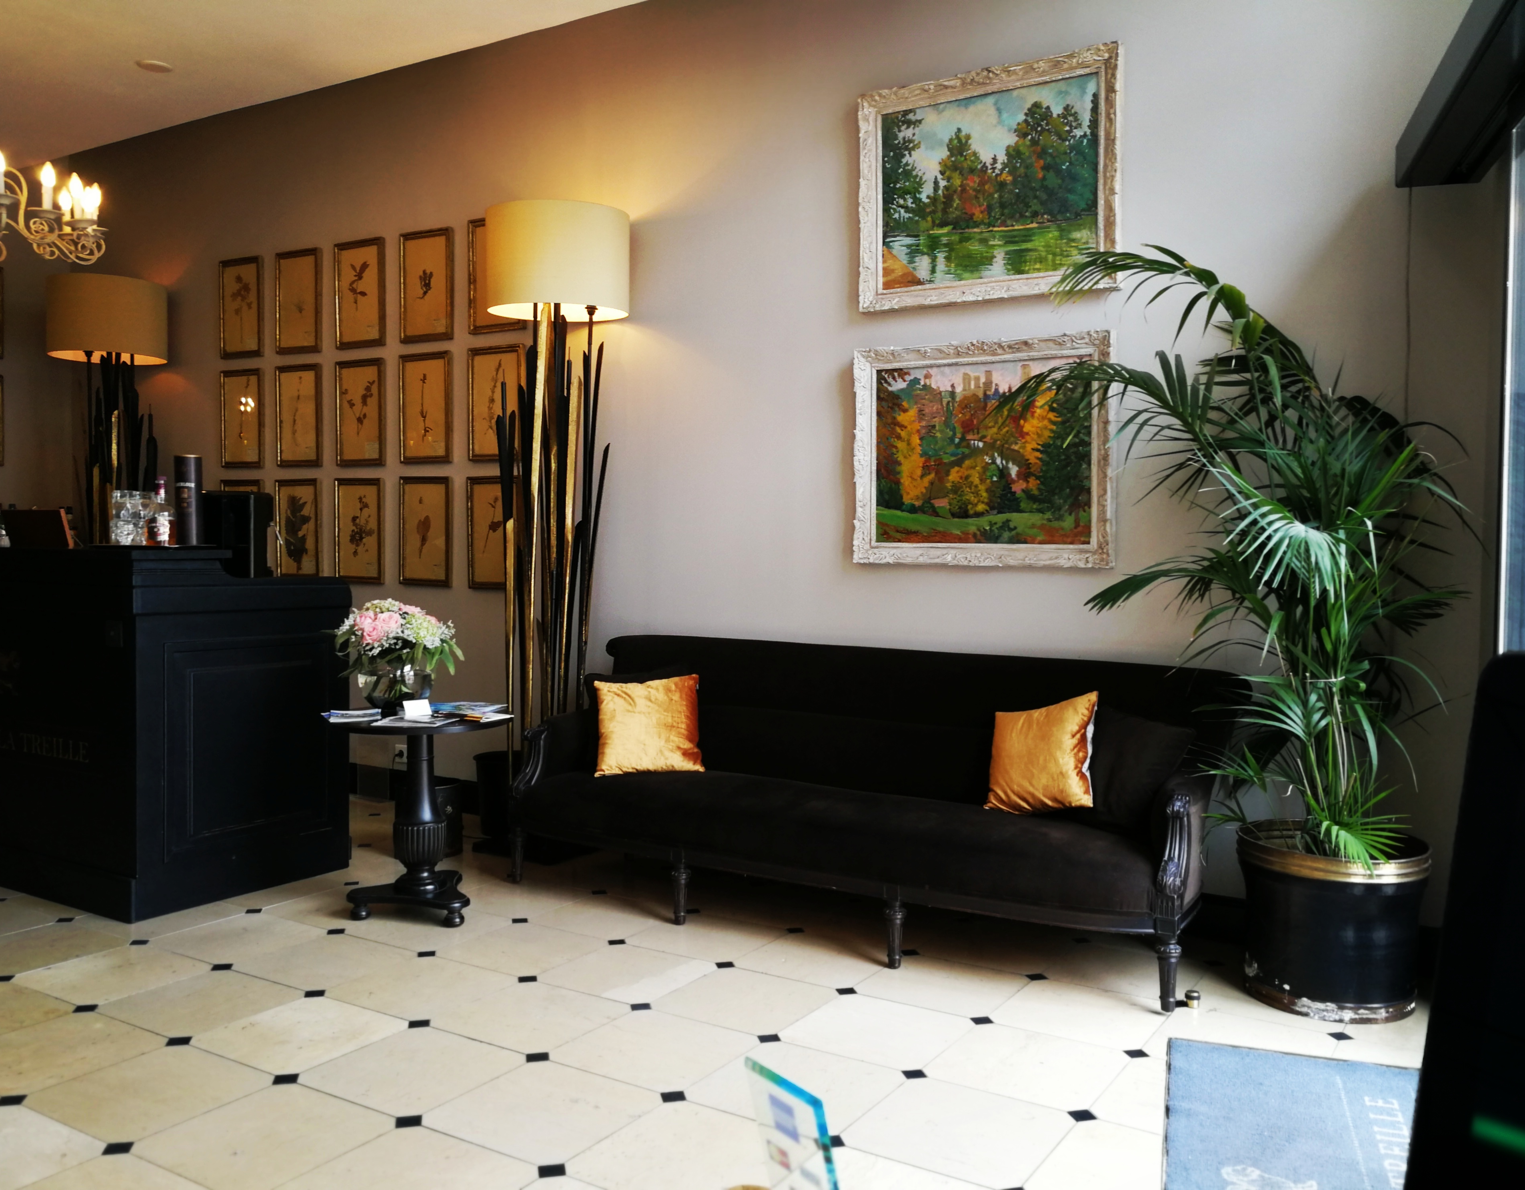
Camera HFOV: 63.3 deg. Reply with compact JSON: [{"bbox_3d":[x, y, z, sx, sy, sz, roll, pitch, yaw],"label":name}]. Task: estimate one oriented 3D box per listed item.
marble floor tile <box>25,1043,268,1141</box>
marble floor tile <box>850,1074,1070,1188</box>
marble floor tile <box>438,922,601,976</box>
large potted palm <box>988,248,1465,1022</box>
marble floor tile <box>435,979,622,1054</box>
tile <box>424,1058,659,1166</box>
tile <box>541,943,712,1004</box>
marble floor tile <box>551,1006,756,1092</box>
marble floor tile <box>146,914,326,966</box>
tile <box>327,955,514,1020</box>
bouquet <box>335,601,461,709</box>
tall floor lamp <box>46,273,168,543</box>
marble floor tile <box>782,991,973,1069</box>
[{"bbox_3d":[-1.359,1.104,2.746,0.397,0.015,0.397,1,2,32],"label":"marble floor tile"},{"bbox_3d":[0.423,1.125,2.587,0.397,0.015,0.397,1,2,32],"label":"marble floor tile"},{"bbox_3d":[-0.698,1.037,3.612,0.376,0.015,0.376,2,3,31],"label":"marble floor tile"},{"bbox_3d":[1.297,0.063,3.522,1.260,2.070,0.850,2,2,31],"label":"large potted palm"},{"bbox_3d":[-0.599,1.098,3.217,0.397,0.015,0.397,1,2,32],"label":"marble floor tile"},{"bbox_3d":[-0.458,1.083,2.594,0.376,0.015,0.376,2,3,31],"label":"tile"},{"bbox_3d":[-0.389,1.088,3.560,0.400,0.010,0.400,2,2,31],"label":"tile"},{"bbox_3d":[-0.257,1.107,3.010,0.400,0.010,0.400,2,2,31],"label":"marble floor tile"},{"bbox_3d":[-1.557,1.026,3.685,0.376,0.015,0.376,2,3,31],"label":"marble floor tile"},{"bbox_3d":[-0.904,1.049,3.297,0.376,0.015,0.376,2,3,31],"label":"tile"},{"bbox_3d":[-1.206,0.198,4.116,0.416,0.379,0.395,1,2,13],"label":"bouquet"},{"bbox_3d":[-3.168,-0.302,6.017,0.524,2.405,0.524,2,3,31],"label":"tall floor lamp"},{"bbox_3d":[0.293,1.109,3.142,0.400,0.010,0.400,2,2,31],"label":"marble floor tile"}]

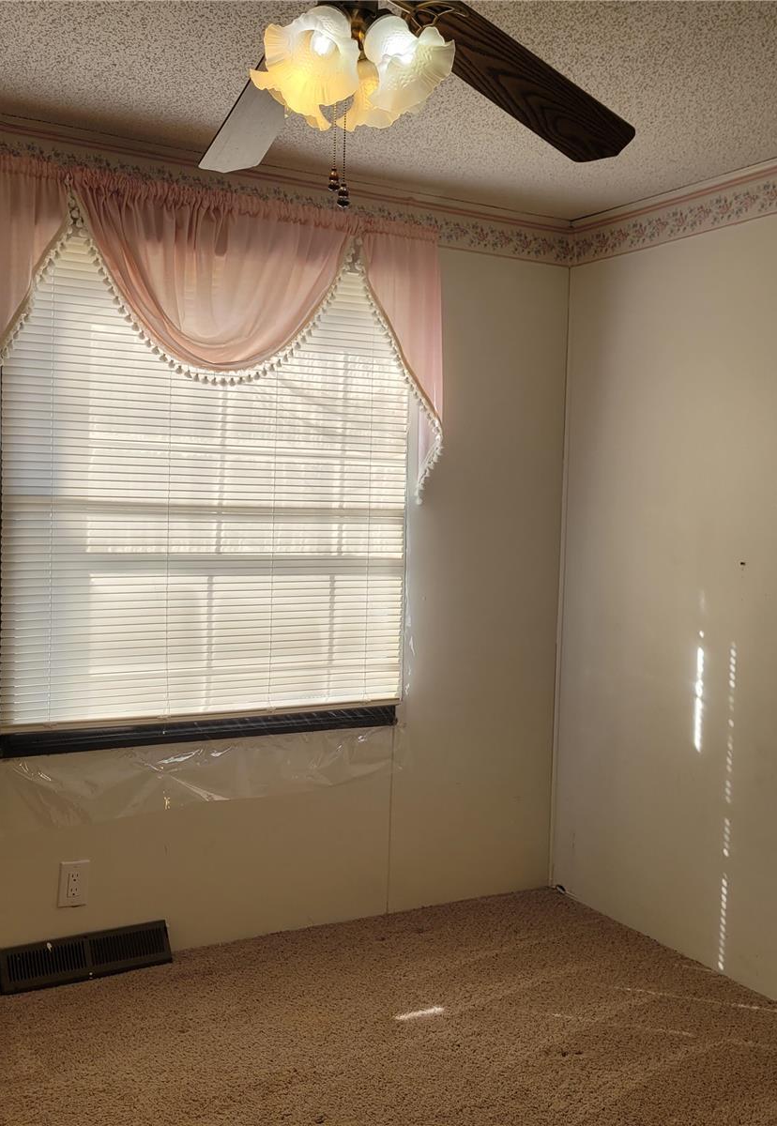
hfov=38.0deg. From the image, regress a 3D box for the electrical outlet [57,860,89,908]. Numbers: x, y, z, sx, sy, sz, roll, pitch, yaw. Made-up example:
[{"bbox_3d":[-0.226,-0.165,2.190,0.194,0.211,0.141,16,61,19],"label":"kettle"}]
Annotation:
[{"bbox_3d":[-0.858,0.876,3.075,0.080,0.123,0.010,0,4,-29],"label":"electrical outlet"}]

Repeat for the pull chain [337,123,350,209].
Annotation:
[{"bbox_3d":[-0.065,-0.591,1.674,0.018,0.127,0.018,2,3,0],"label":"pull chain"}]

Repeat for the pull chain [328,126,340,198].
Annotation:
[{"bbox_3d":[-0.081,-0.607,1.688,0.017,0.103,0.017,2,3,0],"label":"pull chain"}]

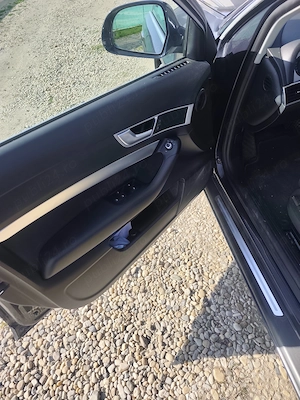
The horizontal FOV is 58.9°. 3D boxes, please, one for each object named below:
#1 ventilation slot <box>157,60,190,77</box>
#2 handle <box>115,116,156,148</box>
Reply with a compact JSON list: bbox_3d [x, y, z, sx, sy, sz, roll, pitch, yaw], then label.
[{"bbox_3d":[0.066,-0.354,0.715,0.017,0.013,0.130,32,53,27],"label":"ventilation slot"},{"bbox_3d":[-0.038,-0.179,0.698,0.032,0.055,0.150,32,46,27],"label":"handle"}]

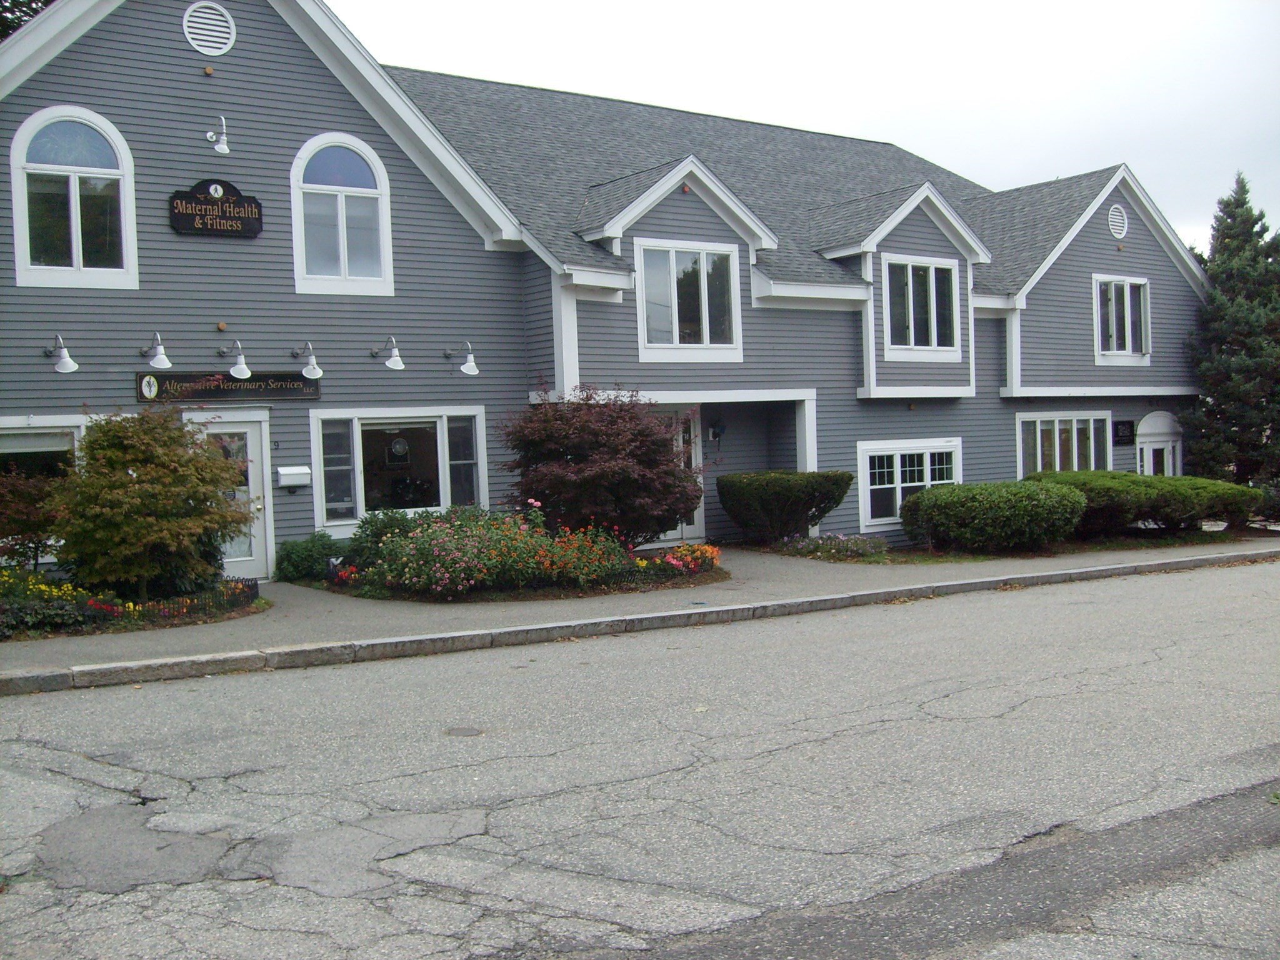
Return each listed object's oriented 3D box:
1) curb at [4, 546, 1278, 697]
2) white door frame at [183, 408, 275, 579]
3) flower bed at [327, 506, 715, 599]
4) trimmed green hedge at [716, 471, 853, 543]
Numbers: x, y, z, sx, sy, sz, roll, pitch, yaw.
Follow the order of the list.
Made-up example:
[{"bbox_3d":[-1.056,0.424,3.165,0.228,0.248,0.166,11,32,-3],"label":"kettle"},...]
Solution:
[{"bbox_3d":[2.322,1.300,14.407,17.800,0.180,0.220,-2,1,-35],"label":"curb"},{"bbox_3d":[-5.162,0.198,16.425,1.130,2.250,0.160,-3,2,-35],"label":"white door frame"},{"bbox_3d":[-1.303,0.822,15.753,4.500,0.900,2.700,-3,2,-35],"label":"flower bed"},{"bbox_3d":[2.267,0.486,19.448,2.100,1.100,1.750,-3,2,-35],"label":"trimmed green hedge"}]

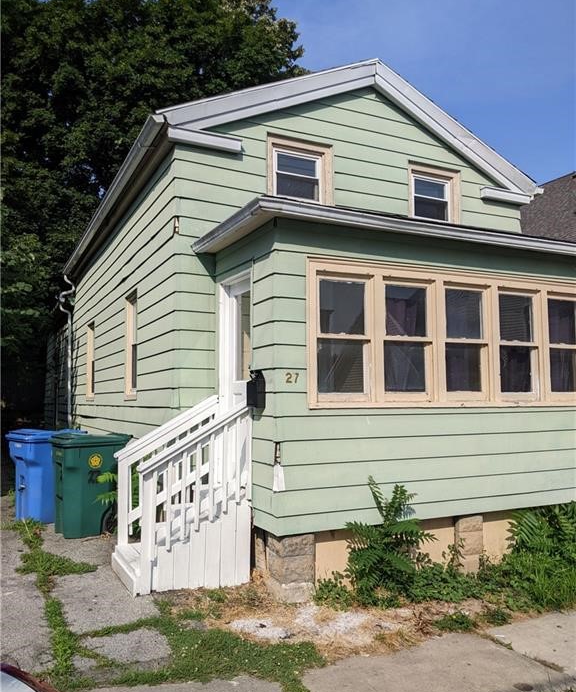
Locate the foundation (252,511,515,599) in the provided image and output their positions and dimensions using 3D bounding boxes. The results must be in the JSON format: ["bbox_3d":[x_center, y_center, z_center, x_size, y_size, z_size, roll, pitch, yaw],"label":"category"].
[{"bbox_3d":[0.986,1.841,5.561,2.564,0.536,0.450,2,-5,-26],"label":"foundation"}]

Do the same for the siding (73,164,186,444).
[{"bbox_3d":[-2.745,-0.016,9.492,0.160,3.545,7.600,2,-5,-26],"label":"siding"}]

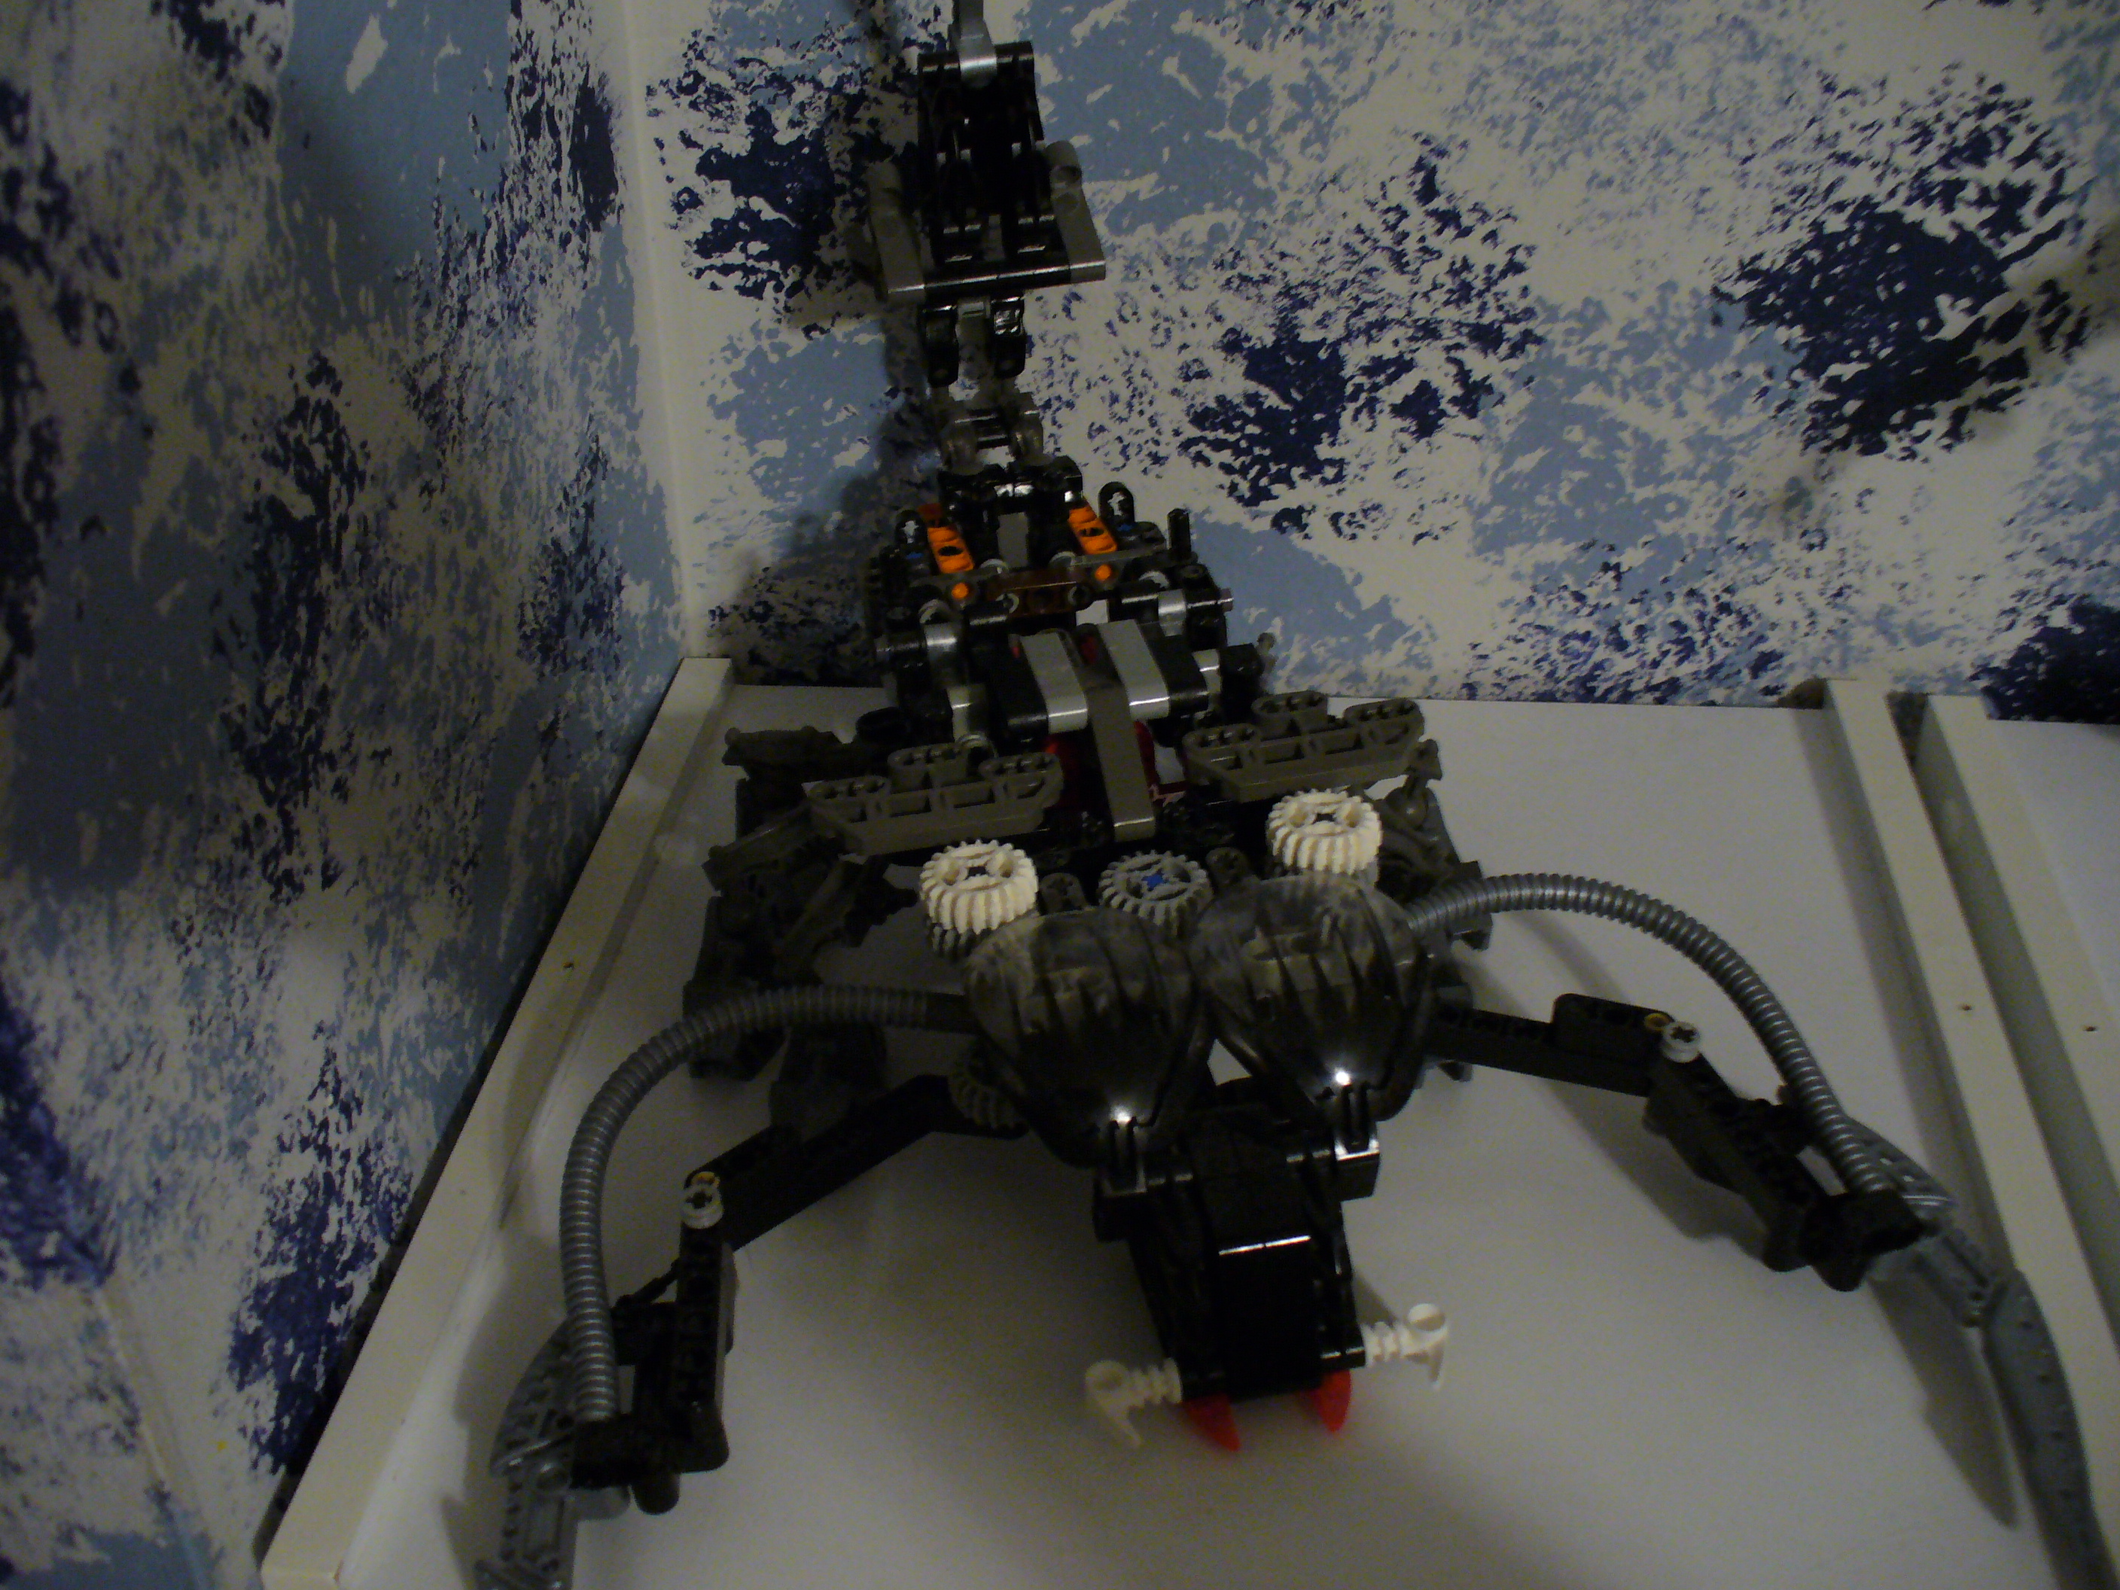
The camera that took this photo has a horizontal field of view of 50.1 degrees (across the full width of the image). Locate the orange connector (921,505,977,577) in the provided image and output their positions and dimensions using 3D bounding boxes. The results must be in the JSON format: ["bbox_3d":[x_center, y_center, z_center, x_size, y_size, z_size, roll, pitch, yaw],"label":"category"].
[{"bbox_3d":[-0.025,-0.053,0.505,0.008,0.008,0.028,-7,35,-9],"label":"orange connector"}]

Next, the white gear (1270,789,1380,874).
[{"bbox_3d":[0.049,0.007,0.423,0.022,0.008,0.022,-3,29,-12],"label":"white gear"}]

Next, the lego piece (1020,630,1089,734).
[{"bbox_3d":[-0.001,-0.021,0.452,0.008,0.008,0.032,-7,35,-9],"label":"lego piece"}]

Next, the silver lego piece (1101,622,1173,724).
[{"bbox_3d":[0.015,-0.023,0.454,0.008,0.008,0.032,-7,35,-9],"label":"silver lego piece"}]

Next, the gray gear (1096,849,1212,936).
[{"bbox_3d":[0.018,0.019,0.421,0.022,0.008,0.022,-9,33,6],"label":"gray gear"}]

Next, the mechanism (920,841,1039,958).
[{"bbox_3d":[-0.014,0.020,0.416,0.022,0.015,0.022,-6,30,3],"label":"mechanism"}]

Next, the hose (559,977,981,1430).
[{"bbox_3d":[-0.047,0.068,0.396,0.079,0.042,0.063,-7,35,-9],"label":"hose"}]

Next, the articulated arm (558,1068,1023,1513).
[{"bbox_3d":[-0.045,0.085,0.399,0.086,0.034,0.062,-7,35,-9],"label":"articulated arm"}]

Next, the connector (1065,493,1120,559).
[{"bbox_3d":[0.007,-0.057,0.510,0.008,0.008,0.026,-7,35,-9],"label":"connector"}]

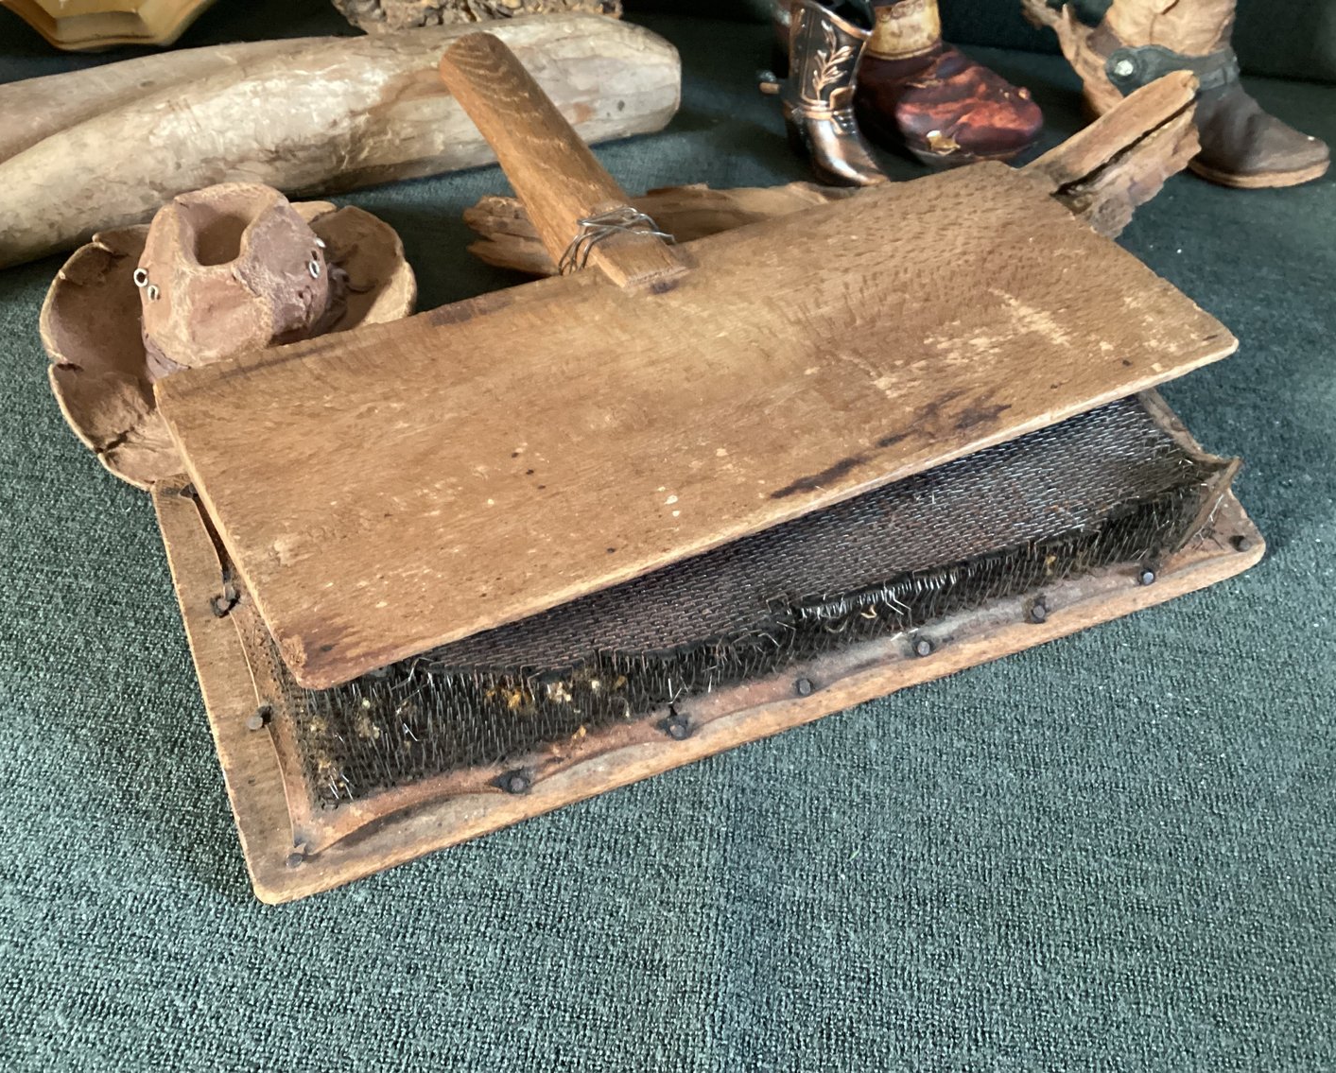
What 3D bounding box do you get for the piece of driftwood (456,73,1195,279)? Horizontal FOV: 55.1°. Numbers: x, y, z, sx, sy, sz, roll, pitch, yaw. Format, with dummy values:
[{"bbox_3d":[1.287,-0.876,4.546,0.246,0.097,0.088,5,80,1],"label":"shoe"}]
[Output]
[{"bbox_3d":[0.061,-0.114,0.402,0.250,0.042,0.045,-10,48,-14],"label":"piece of driftwood"}]

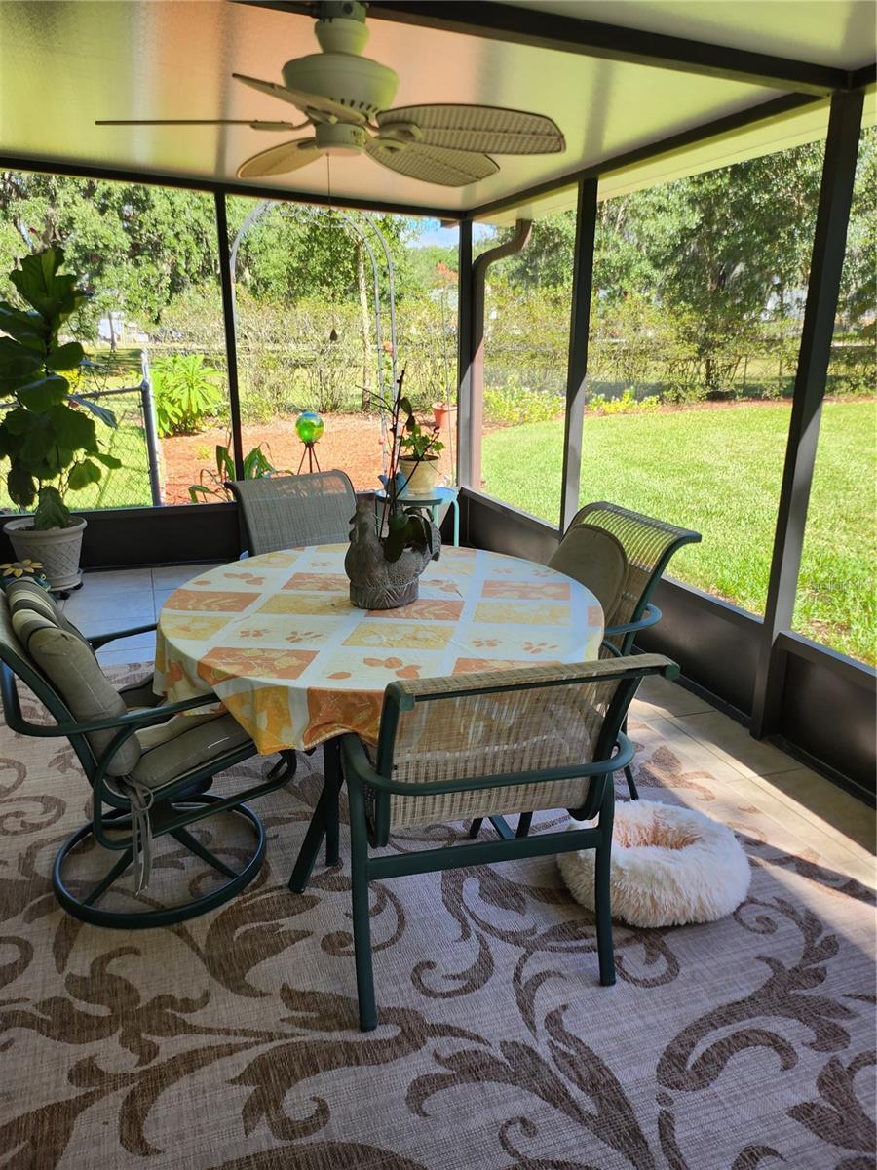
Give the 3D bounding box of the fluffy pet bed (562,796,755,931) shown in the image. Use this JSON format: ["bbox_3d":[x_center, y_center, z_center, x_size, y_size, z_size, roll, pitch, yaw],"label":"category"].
[{"bbox_3d":[0.586,0.716,2.218,0.540,0.190,0.540,0,16,0],"label":"fluffy pet bed"}]

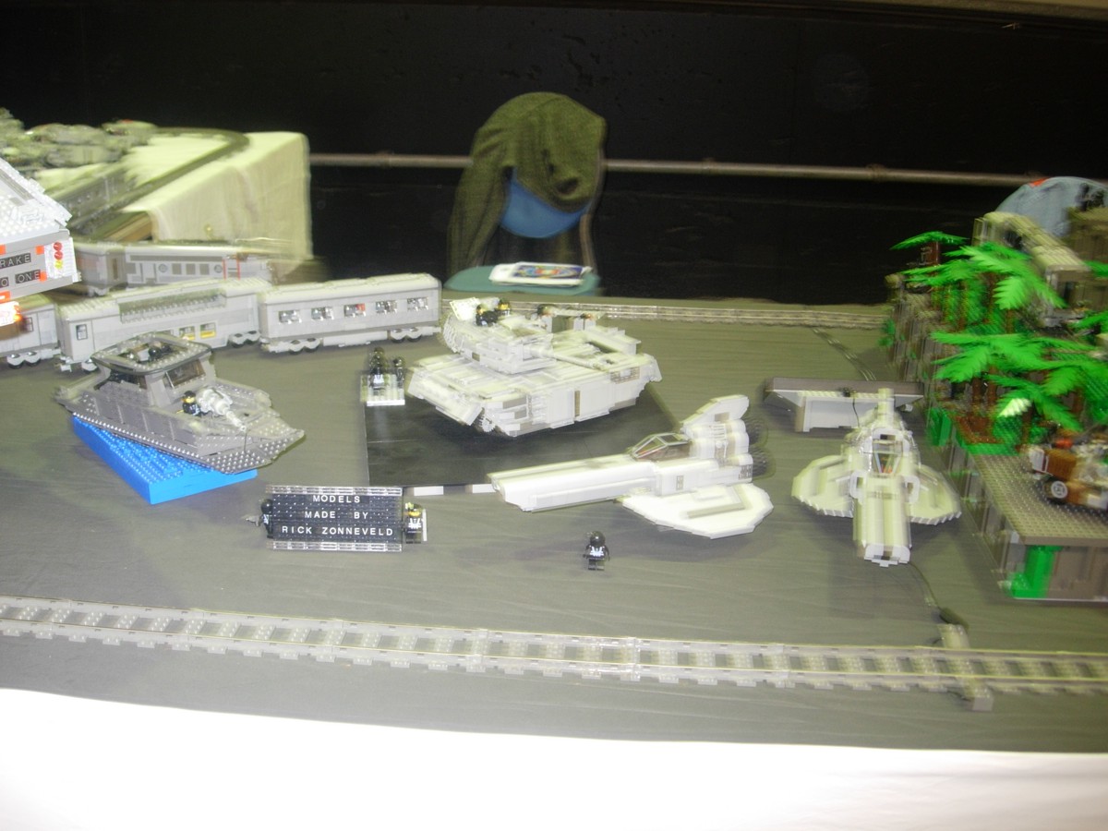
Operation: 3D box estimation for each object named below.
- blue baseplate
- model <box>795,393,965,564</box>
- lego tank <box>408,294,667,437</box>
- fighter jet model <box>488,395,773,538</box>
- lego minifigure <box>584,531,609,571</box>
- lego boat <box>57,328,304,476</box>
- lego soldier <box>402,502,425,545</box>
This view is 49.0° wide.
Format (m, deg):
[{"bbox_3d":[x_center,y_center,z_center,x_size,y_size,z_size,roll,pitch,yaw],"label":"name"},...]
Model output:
[{"bbox_3d":[-0.464,0.033,1.436,0.122,0.027,0.256,-15,26,-35],"label":"blue baseplate"},{"bbox_3d":[0.337,0.064,1.241,0.178,0.117,0.275,5,22,11],"label":"model"},{"bbox_3d":[-0.024,-0.066,1.555,0.295,0.134,0.230,-15,26,-35],"label":"lego tank"},{"bbox_3d":[0.092,0.049,1.272,0.275,0.117,0.178,-6,22,-18],"label":"fighter jet model"},{"bbox_3d":[0.042,0.129,1.181,0.026,0.043,0.014,1,21,2],"label":"lego minifigure"},{"bbox_3d":[-0.449,-0.023,1.428,0.365,0.090,0.126,14,25,30],"label":"lego boat"},{"bbox_3d":[-0.142,0.108,1.229,0.024,0.043,0.014,2,21,4],"label":"lego soldier"}]

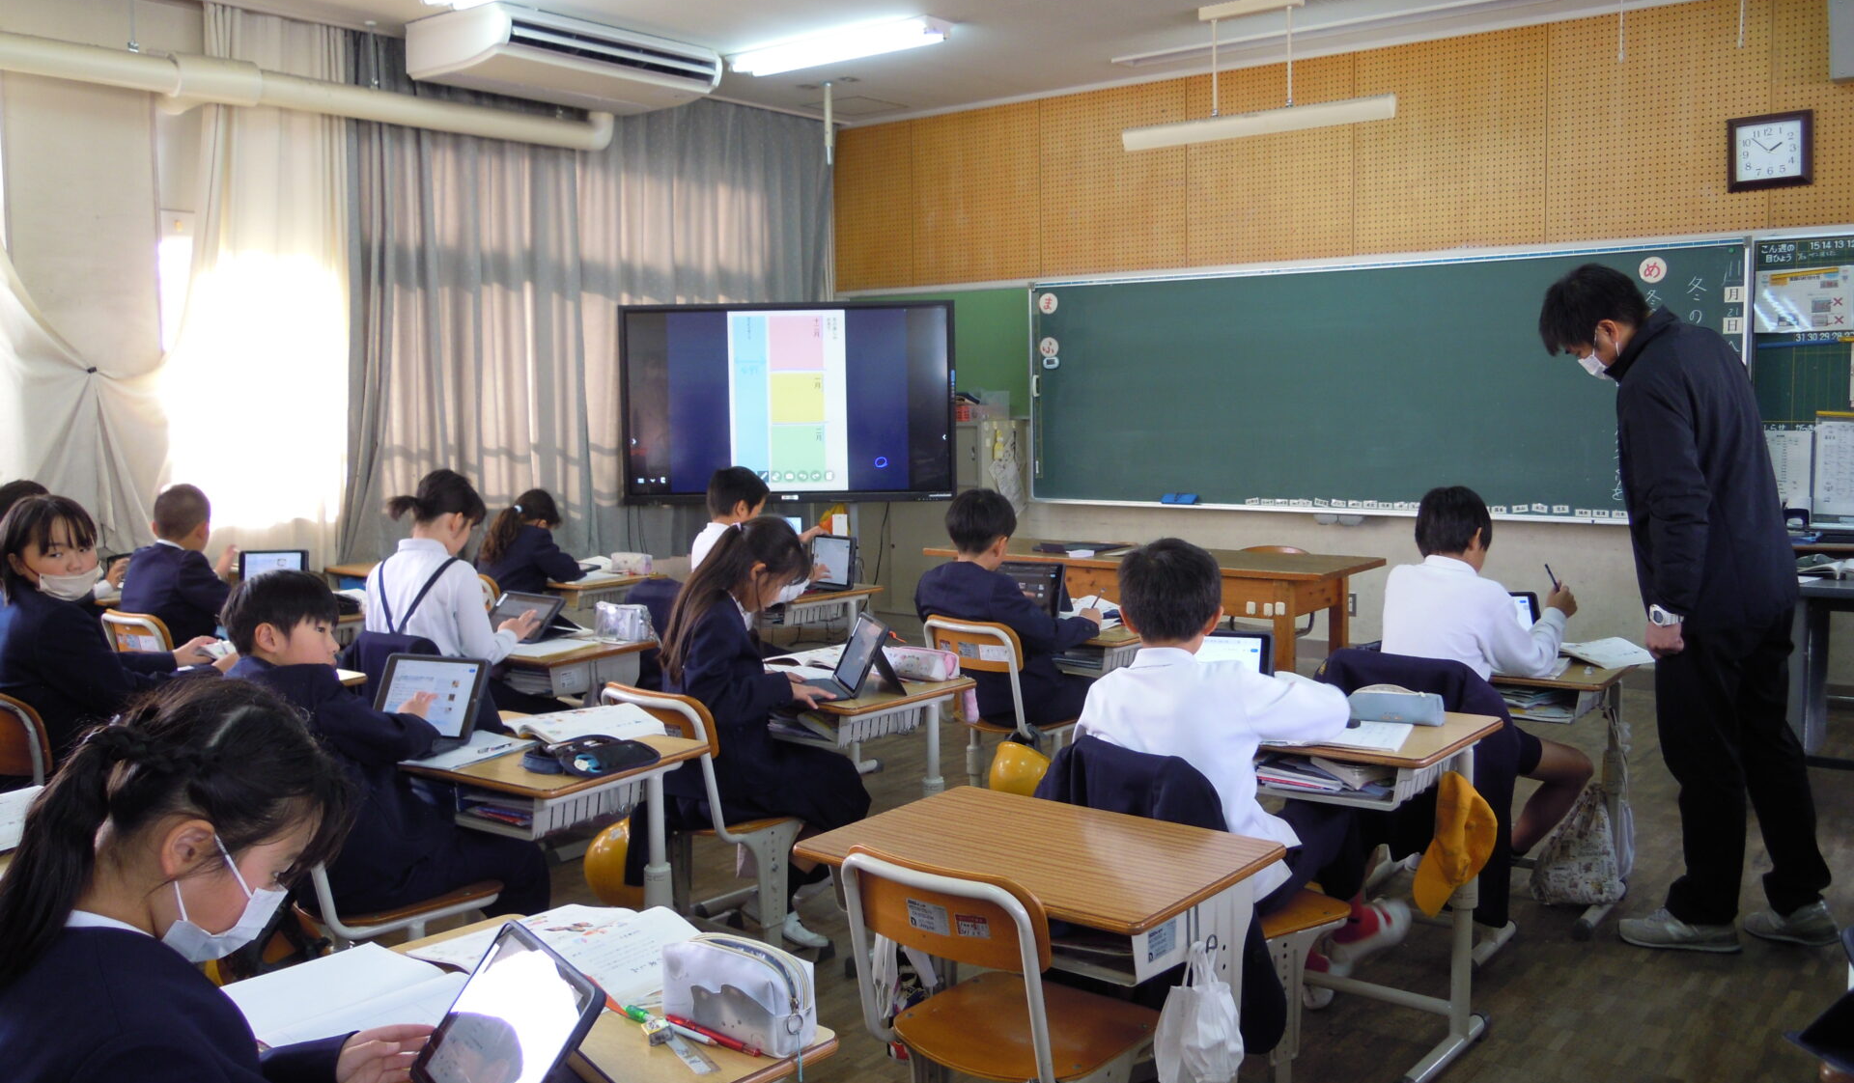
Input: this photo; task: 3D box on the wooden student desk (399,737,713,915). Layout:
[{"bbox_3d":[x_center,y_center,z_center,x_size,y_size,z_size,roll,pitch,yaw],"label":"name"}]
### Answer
[{"bbox_3d":[-0.825,0.758,3.216,0.650,0.657,0.450,4,7,39],"label":"wooden student desk"}]

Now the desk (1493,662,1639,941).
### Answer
[{"bbox_3d":[1.539,0.636,4.057,0.650,0.647,0.450,4,7,39],"label":"desk"}]

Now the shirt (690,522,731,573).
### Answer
[{"bbox_3d":[-0.668,0.182,5.258,0.400,0.480,0.420,4,8,38],"label":"shirt"}]

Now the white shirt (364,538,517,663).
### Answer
[{"bbox_3d":[-1.322,0.204,4.090,0.400,0.440,0.380,2,7,30],"label":"white shirt"}]

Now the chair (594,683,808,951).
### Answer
[{"bbox_3d":[-0.468,0.683,3.572,0.390,0.710,0.460,4,8,38],"label":"chair"}]

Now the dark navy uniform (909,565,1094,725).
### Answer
[{"bbox_3d":[0.214,0.271,4.370,0.450,0.500,0.460,4,7,39],"label":"dark navy uniform"}]

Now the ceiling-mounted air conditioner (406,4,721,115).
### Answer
[{"bbox_3d":[-1.527,-2.066,6.540,0.640,0.235,1.260,4,8,38],"label":"ceiling-mounted air conditioner"}]

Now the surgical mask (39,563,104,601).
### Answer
[{"bbox_3d":[-1.946,0.094,3.400,0.070,0.085,0.140,-5,9,36],"label":"surgical mask"}]

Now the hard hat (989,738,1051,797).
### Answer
[{"bbox_3d":[0.276,0.636,4.050,0.210,0.150,0.260,-6,-39,44],"label":"hard hat"}]

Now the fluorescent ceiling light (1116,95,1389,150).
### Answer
[{"bbox_3d":[1.451,-1.849,6.680,1.270,0.135,0.180,3,7,36],"label":"fluorescent ceiling light"}]

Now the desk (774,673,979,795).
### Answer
[{"bbox_3d":[-0.261,0.669,3.876,0.650,0.640,0.450,4,7,39],"label":"desk"}]

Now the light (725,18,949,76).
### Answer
[{"bbox_3d":[-0.436,-2.351,7.196,1.250,0.095,0.230,3,7,36],"label":"light"}]

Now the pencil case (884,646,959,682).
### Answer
[{"bbox_3d":[-0.018,0.310,3.850,0.210,0.075,0.070,3,7,38],"label":"pencil case"}]

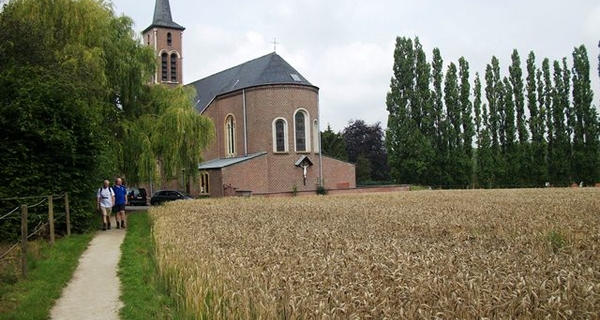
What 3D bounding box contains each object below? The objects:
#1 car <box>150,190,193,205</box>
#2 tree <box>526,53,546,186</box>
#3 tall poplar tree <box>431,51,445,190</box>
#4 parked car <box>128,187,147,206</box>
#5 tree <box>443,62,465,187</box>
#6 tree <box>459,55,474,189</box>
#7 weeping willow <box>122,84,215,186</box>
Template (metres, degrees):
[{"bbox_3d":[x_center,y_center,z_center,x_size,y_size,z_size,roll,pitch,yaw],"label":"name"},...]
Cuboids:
[{"bbox_3d":[-12.315,3.680,54.000,4.250,1.470,1.770,-2,-2,11],"label":"car"},{"bbox_3d":[38.798,-6.480,91.000,3.000,22.640,3.000,-2,-2,0],"label":"tree"},{"bbox_3d":[22.557,-6.808,91.000,2.400,23.300,2.400,-2,-2,0],"label":"tall poplar tree"},{"bbox_3d":[-16.759,3.715,56.000,1.770,1.720,4.300,-1,-2,-30],"label":"parked car"},{"bbox_3d":[25.182,-5.660,91.000,3.200,21.000,3.200,-2,-2,0],"label":"tree"},{"bbox_3d":[27.315,-5.988,91.000,2.600,21.650,2.600,-2,-2,0],"label":"tree"},{"bbox_3d":[-10.431,-1.229,44.000,7.500,9.700,7.500,-2,-2,0],"label":"weeping willow"}]

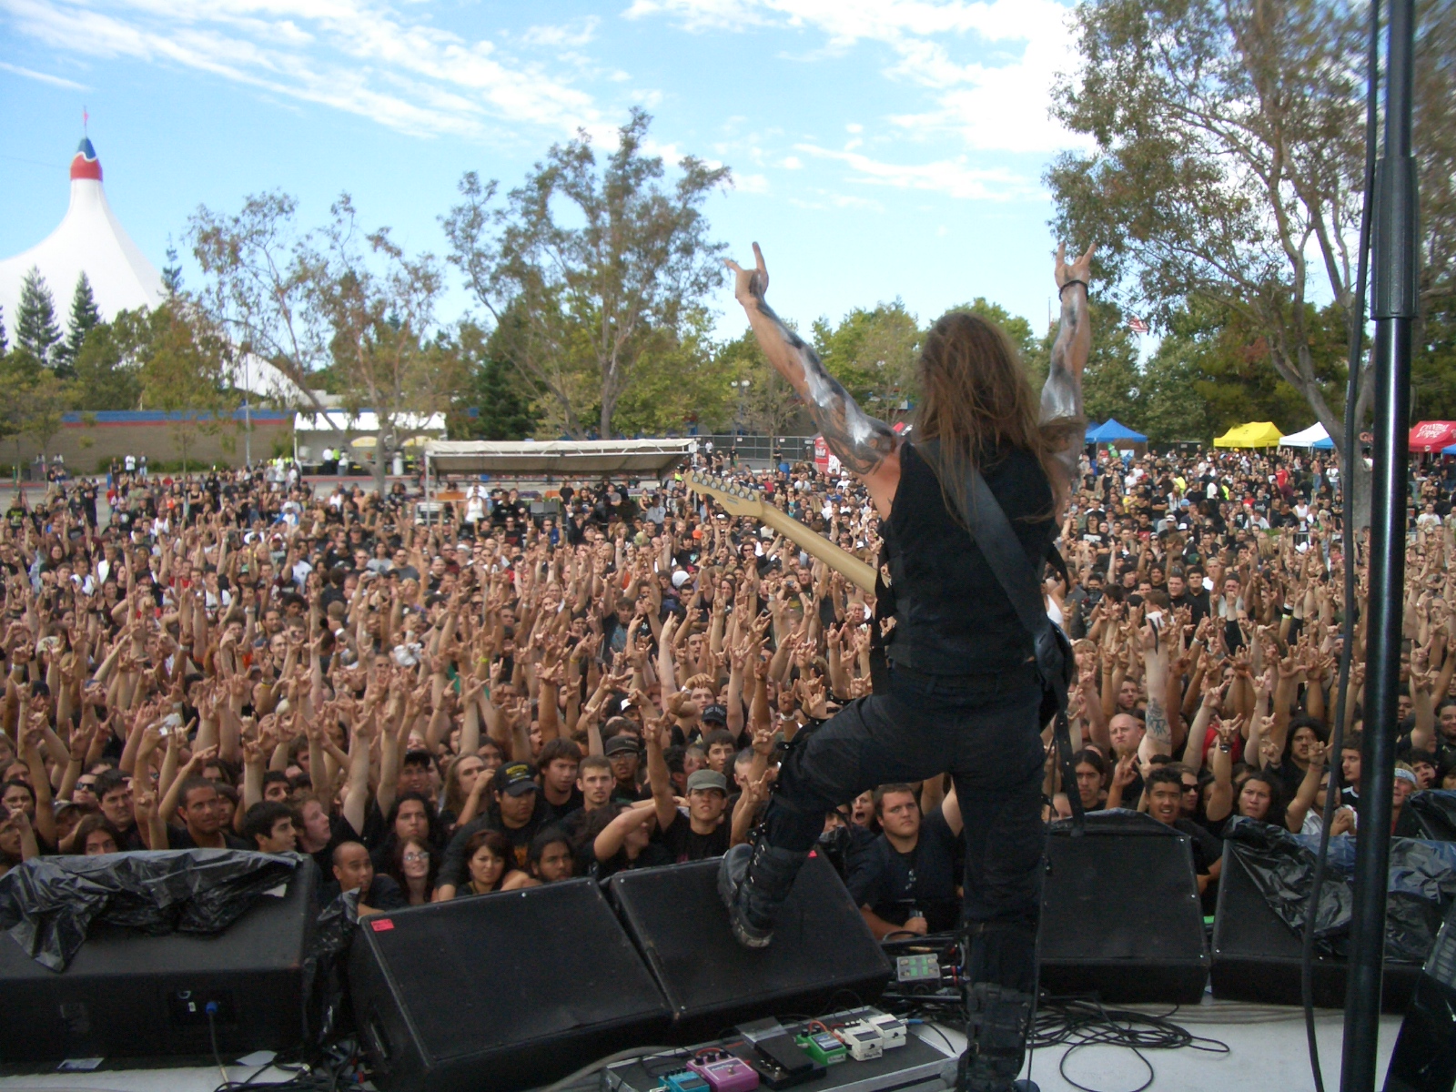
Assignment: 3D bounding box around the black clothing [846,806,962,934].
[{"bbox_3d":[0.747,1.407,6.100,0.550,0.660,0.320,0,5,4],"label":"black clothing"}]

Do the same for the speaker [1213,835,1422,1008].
[{"bbox_3d":[1.639,1.019,4.016,0.600,0.380,0.450,2,5,18],"label":"speaker"}]

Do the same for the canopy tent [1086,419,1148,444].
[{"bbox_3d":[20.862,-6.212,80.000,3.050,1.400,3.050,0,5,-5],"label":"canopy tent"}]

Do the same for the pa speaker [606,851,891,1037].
[{"bbox_3d":[0.059,1.040,3.834,0.610,0.370,0.445,-2,5,-26],"label":"pa speaker"}]

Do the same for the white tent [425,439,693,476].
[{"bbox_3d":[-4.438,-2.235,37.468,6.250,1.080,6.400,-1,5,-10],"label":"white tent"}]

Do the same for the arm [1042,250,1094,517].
[{"bbox_3d":[0.796,-0.396,3.450,0.130,0.630,0.220,0,-7,0],"label":"arm"}]

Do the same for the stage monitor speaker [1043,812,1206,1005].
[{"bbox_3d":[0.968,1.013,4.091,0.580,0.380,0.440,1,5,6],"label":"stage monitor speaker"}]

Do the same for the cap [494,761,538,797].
[{"bbox_3d":[-0.881,0.977,6.150,0.172,0.130,0.250,-2,10,-22],"label":"cap"}]

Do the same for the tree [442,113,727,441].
[{"bbox_3d":[-6.982,-12.072,72.000,13.400,18.000,12.500,0,5,-5],"label":"tree"}]

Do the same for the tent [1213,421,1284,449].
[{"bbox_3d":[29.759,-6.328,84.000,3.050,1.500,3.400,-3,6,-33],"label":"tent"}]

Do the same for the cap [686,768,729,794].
[{"bbox_3d":[-0.095,1.071,6.650,0.175,0.120,0.250,0,-3,-4],"label":"cap"}]

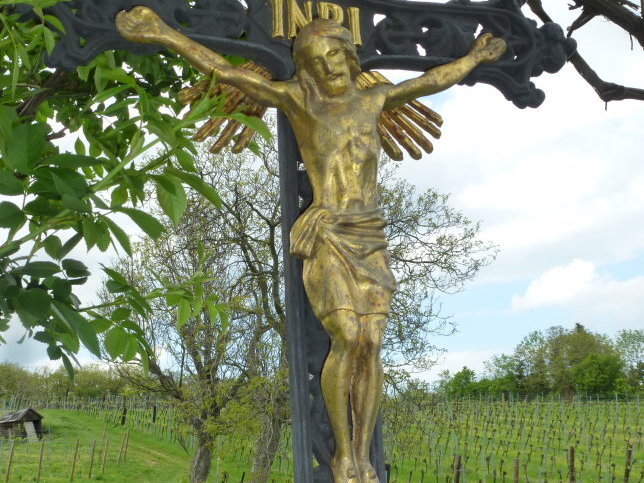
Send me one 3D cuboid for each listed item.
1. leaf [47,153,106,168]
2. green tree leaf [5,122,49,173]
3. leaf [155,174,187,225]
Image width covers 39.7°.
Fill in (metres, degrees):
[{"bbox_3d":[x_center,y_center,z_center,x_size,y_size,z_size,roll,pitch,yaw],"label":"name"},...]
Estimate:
[{"bbox_3d":[-0.414,-0.136,1.500,0.100,0.028,0.050,1,-10,-9],"label":"leaf"},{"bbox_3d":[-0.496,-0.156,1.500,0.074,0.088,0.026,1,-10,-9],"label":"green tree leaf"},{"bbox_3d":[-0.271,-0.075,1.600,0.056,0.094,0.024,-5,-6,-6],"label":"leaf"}]

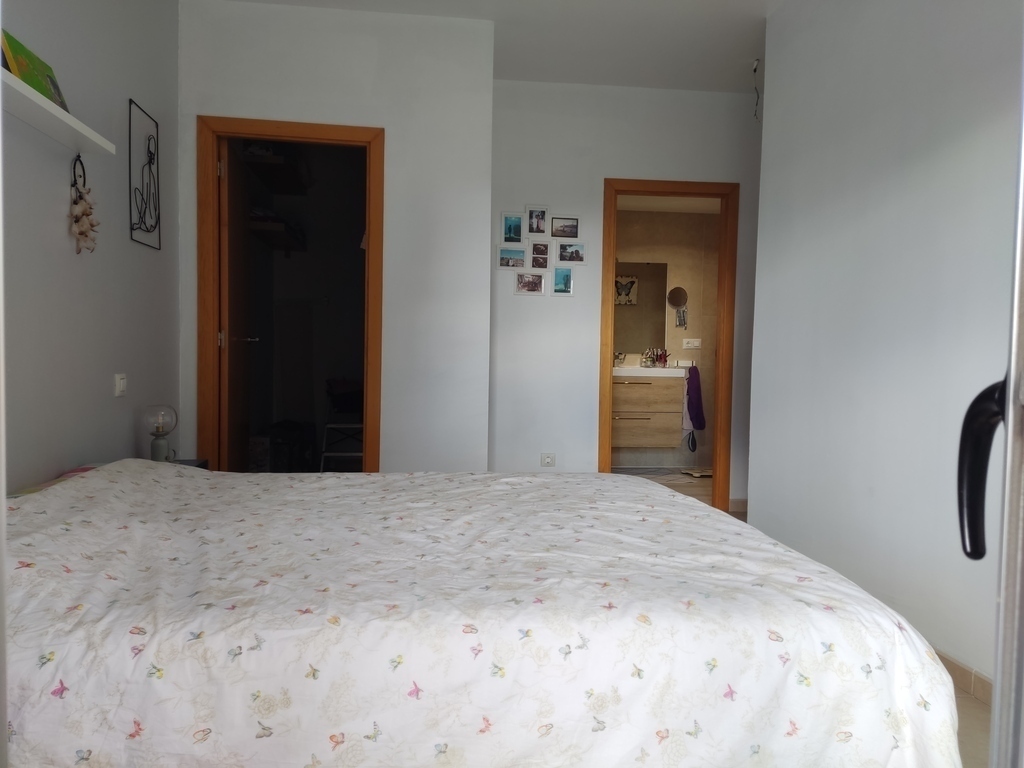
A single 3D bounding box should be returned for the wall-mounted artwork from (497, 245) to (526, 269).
[{"bbox_3d":[-0.002,-0.761,4.430,0.179,0.144,0.020,1,3,-8],"label":"wall-mounted artwork"}]

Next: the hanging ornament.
[{"bbox_3d":[-1.370,-0.579,2.381,0.070,0.315,0.120,1,3,-8],"label":"hanging ornament"}]

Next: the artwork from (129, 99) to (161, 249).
[{"bbox_3d":[-1.480,-0.834,2.994,0.020,0.536,0.338,1,3,-8],"label":"artwork"}]

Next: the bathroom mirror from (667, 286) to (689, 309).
[{"bbox_3d":[1.401,-0.731,6.252,0.189,0.185,0.030,1,3,-8],"label":"bathroom mirror"}]

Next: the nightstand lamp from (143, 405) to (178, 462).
[{"bbox_3d":[-1.345,0.198,2.840,0.120,0.235,0.120,1,3,-8],"label":"nightstand lamp"}]

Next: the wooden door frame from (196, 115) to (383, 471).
[{"bbox_3d":[-1.056,-0.208,3.576,0.850,2.058,0.118,1,3,-8],"label":"wooden door frame"}]

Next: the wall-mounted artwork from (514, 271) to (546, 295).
[{"bbox_3d":[0.111,-0.607,4.453,0.195,0.145,0.020,1,3,-8],"label":"wall-mounted artwork"}]

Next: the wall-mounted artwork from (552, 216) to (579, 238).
[{"bbox_3d":[0.317,-0.942,4.450,0.177,0.137,0.022,1,3,-8],"label":"wall-mounted artwork"}]

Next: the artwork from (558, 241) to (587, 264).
[{"bbox_3d":[0.367,-0.792,4.464,0.178,0.146,0.022,1,3,-8],"label":"artwork"}]

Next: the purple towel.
[{"bbox_3d":[1.589,0.125,6.360,0.175,0.551,0.090,1,3,-8],"label":"purple towel"}]

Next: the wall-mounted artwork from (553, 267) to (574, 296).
[{"bbox_3d":[0.309,-0.621,4.480,0.142,0.181,0.020,1,3,-8],"label":"wall-mounted artwork"}]

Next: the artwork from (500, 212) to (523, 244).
[{"bbox_3d":[-0.001,-0.928,4.422,0.134,0.193,0.020,1,3,-8],"label":"artwork"}]

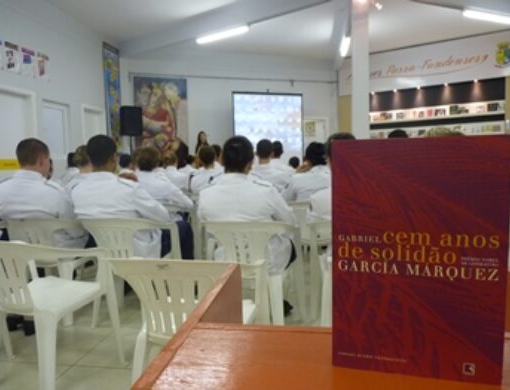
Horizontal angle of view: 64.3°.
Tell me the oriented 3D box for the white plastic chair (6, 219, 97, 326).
[{"bbox_3d":[-1.170,0.529,2.620,0.560,0.800,0.550,0,5,11],"label":"white plastic chair"}]

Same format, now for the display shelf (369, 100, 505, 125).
[{"bbox_3d":[3.568,-1.658,8.200,2.600,0.250,0.250,2,5,33],"label":"display shelf"}]

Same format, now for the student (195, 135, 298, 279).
[{"bbox_3d":[0.000,0.275,2.550,0.560,1.280,0.760,0,5,9],"label":"student"}]

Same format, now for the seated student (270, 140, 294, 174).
[{"bbox_3d":[0.310,0.026,5.450,0.520,1.350,0.750,-1,4,-2],"label":"seated student"}]

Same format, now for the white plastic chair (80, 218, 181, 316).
[{"bbox_3d":[-0.780,0.545,2.600,0.560,0.800,0.560,-1,4,7],"label":"white plastic chair"}]

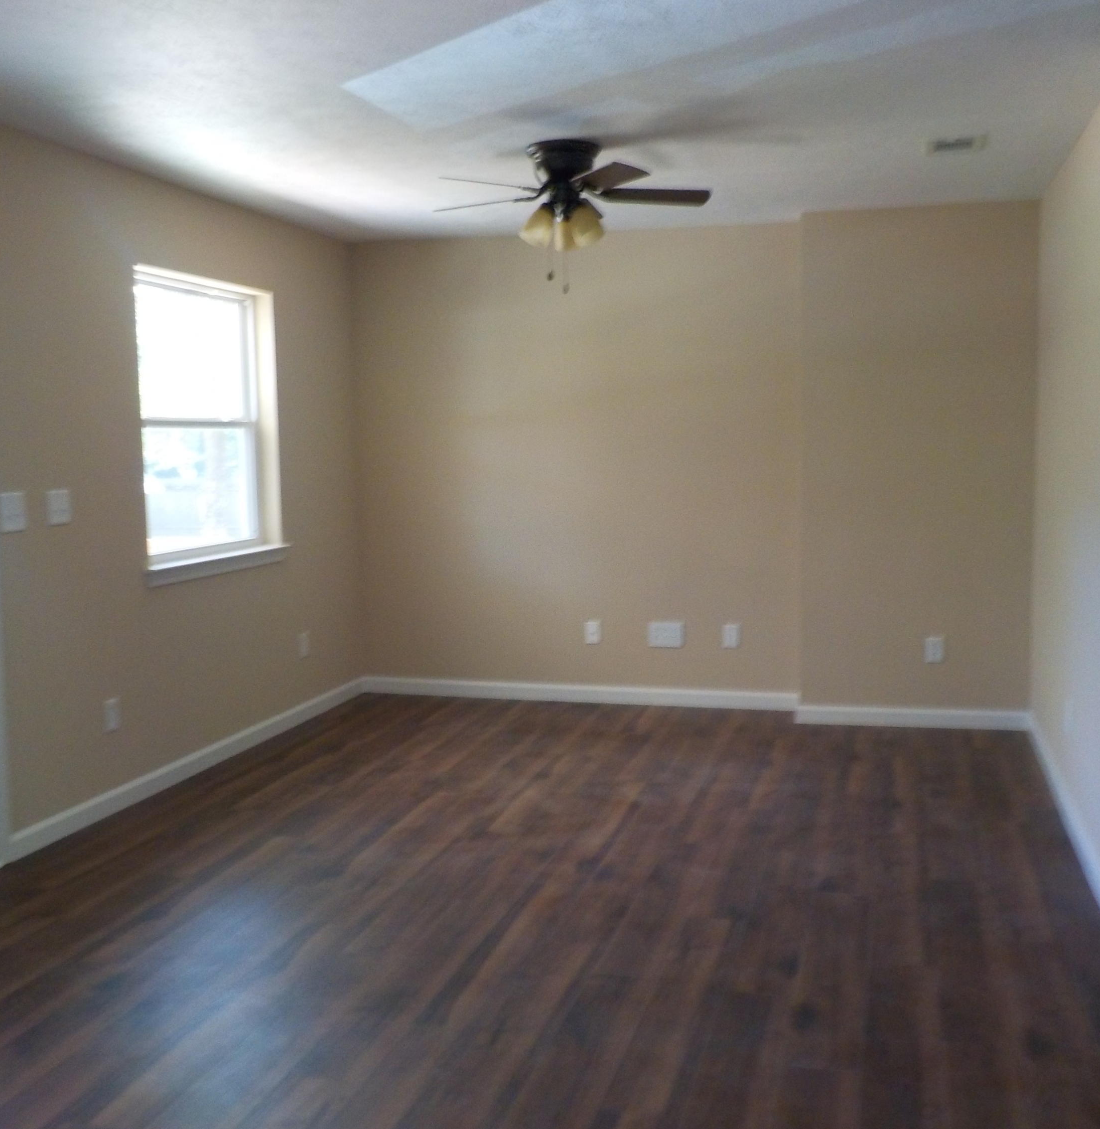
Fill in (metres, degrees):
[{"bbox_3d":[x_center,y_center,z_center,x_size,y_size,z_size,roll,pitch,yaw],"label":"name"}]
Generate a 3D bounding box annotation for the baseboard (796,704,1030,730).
[{"bbox_3d":[1.712,0.730,6.198,1.065,0.084,0.018,1,6,15],"label":"baseboard"}]

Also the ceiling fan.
[{"bbox_3d":[0.049,-1.305,4.645,1.040,0.380,1.040,1,6,15],"label":"ceiling fan"}]

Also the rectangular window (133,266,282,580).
[{"bbox_3d":[-1.496,-0.604,5.657,0.120,1.235,1.150,1,6,15],"label":"rectangular window"}]

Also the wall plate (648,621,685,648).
[{"bbox_3d":[0.603,0.365,6.749,0.175,0.123,0.012,1,6,15],"label":"wall plate"}]

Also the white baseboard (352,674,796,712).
[{"bbox_3d":[0.122,0.683,6.911,2.363,0.084,0.018,1,6,15],"label":"white baseboard"}]

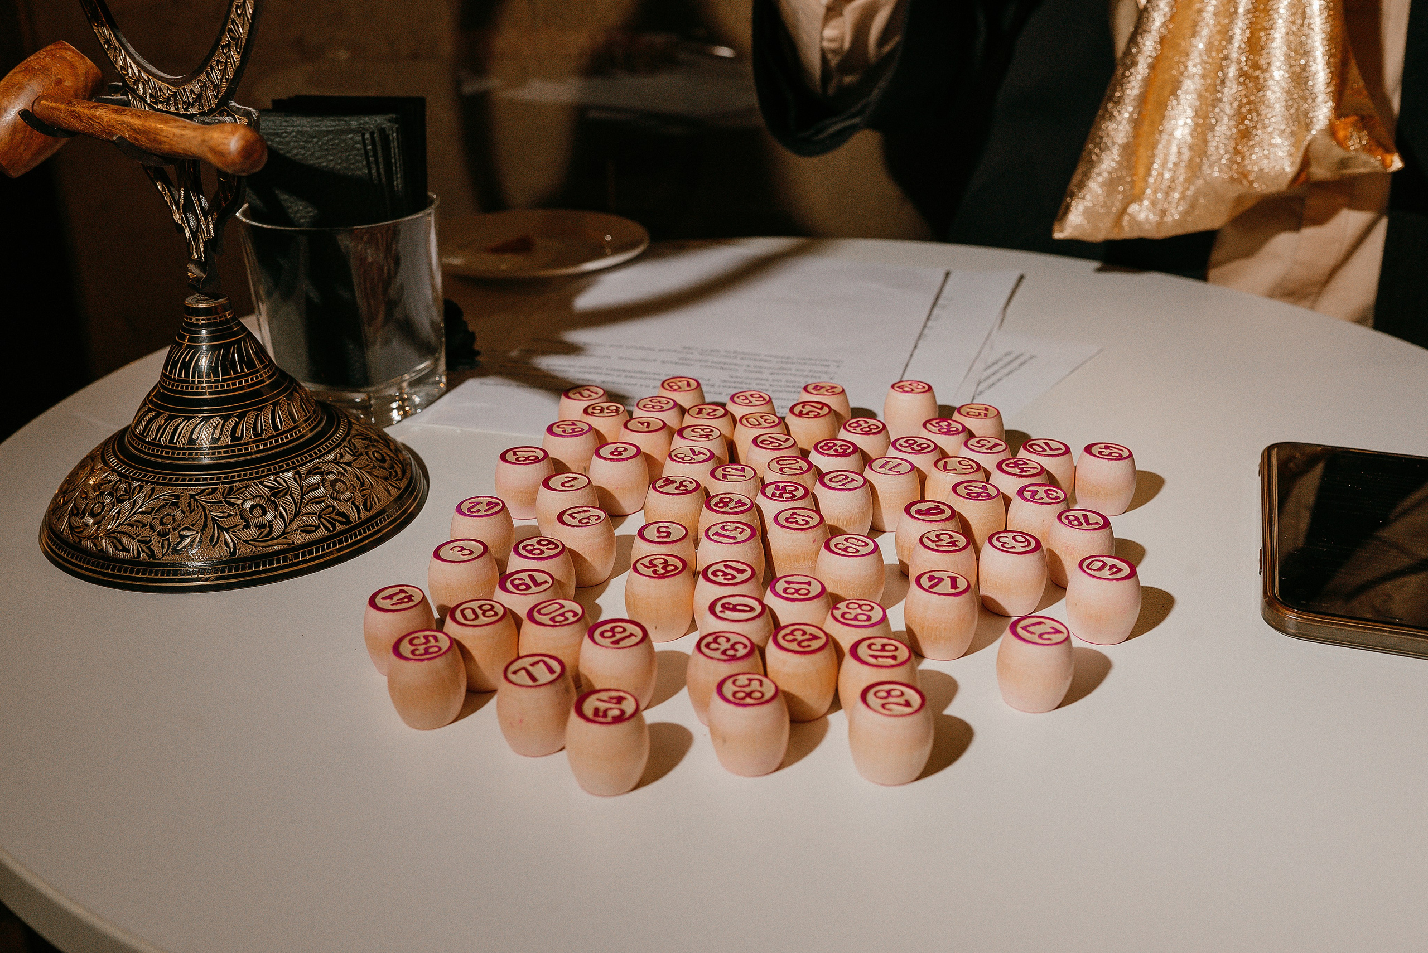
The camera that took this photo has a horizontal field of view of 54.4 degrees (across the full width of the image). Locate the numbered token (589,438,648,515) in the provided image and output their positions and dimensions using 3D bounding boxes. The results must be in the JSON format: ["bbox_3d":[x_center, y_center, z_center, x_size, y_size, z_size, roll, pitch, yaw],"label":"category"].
[{"bbox_3d":[-0.037,0.001,0.547,0.024,0.024,0.024,-1,24,0],"label":"numbered token"}]

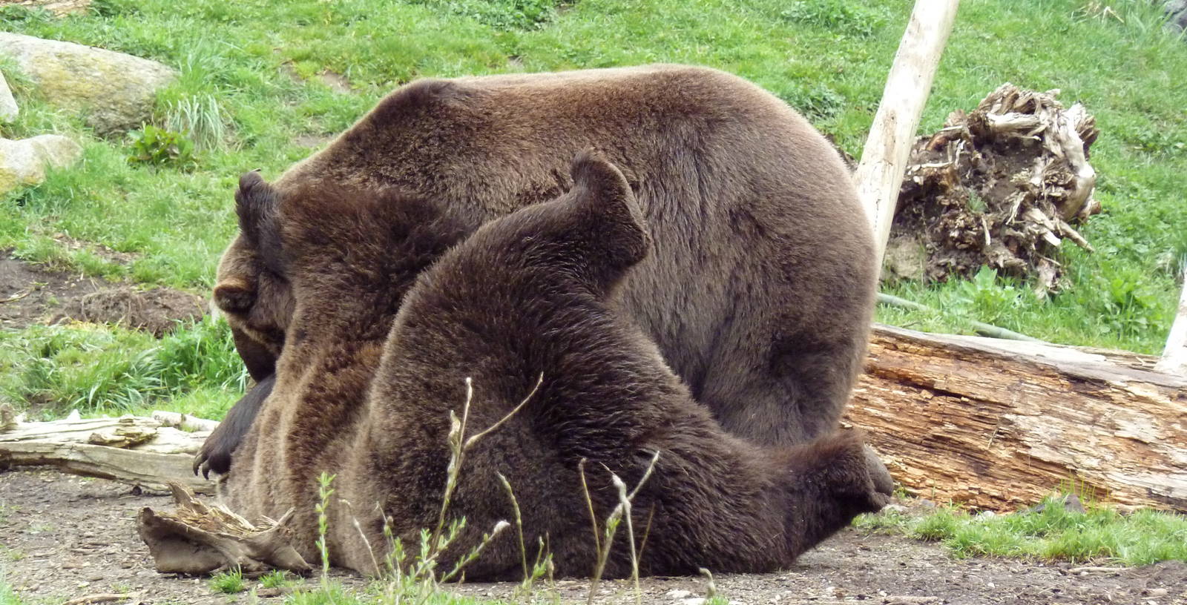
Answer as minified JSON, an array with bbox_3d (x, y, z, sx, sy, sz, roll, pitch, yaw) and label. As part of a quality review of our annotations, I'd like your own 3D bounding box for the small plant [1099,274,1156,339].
[{"bbox_3d":[1.496,0.012,24.900,0.160,0.160,0.150,0,8,0],"label":"small plant"}]

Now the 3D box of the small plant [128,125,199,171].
[{"bbox_3d":[-1.259,-0.450,26.000,0.200,0.130,0.180,0,8,0],"label":"small plant"}]

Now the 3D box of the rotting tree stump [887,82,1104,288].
[{"bbox_3d":[1.140,-0.324,25.400,0.620,0.550,0.500,0,8,0],"label":"rotting tree stump"}]

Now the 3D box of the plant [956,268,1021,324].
[{"bbox_3d":[1.105,-0.022,24.900,0.180,0.140,0.160,0,8,0],"label":"plant"}]

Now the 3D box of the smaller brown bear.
[{"bbox_3d":[-0.101,0.178,24.600,1.800,1.120,1.100,3,8,21],"label":"smaller brown bear"}]

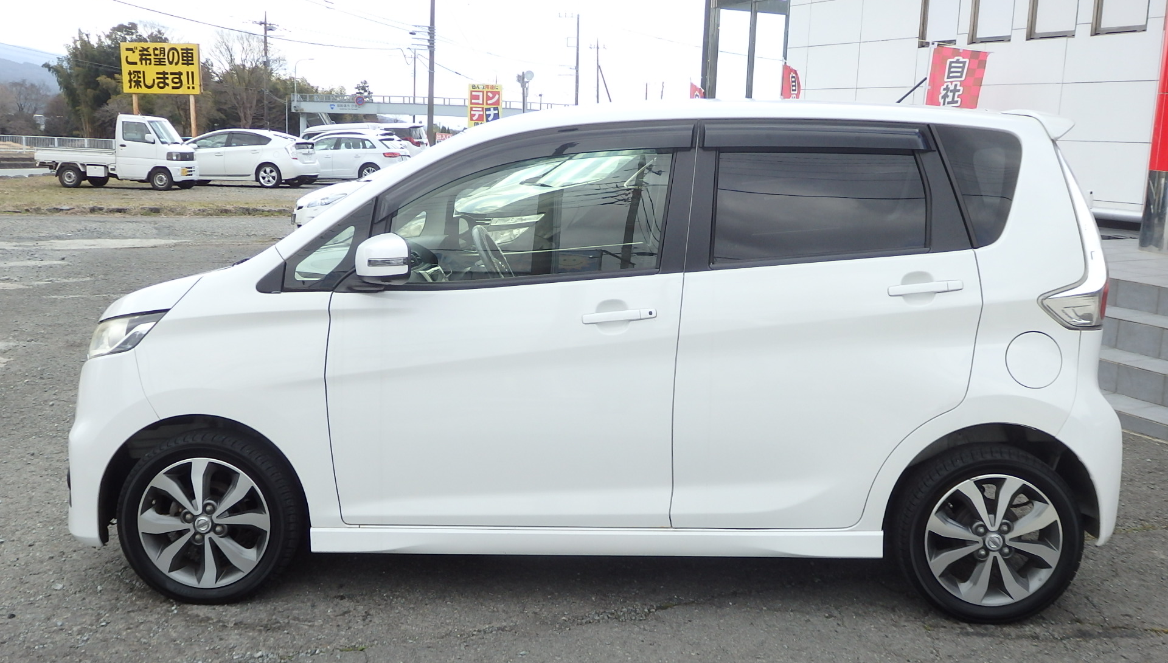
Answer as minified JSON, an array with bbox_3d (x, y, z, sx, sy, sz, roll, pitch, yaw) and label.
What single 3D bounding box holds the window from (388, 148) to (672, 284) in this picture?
[{"bbox_3d":[-0.158,-0.348,3.347,0.860,0.430,0.060,1,-2,1],"label":"window"}]

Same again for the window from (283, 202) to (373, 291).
[{"bbox_3d":[-0.774,-0.260,3.377,0.275,0.280,0.050,1,-2,7],"label":"window"}]

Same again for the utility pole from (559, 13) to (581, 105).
[{"bbox_3d":[-1.308,-19.335,90.994,1.750,12.900,0.400,2,9,0],"label":"utility pole"}]

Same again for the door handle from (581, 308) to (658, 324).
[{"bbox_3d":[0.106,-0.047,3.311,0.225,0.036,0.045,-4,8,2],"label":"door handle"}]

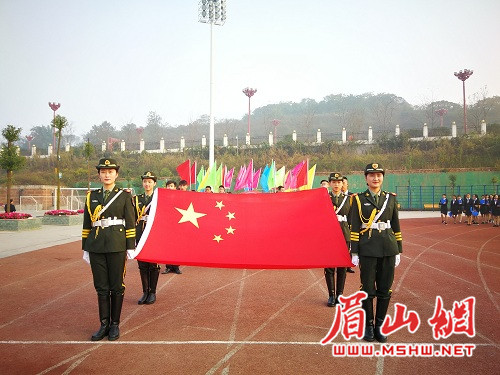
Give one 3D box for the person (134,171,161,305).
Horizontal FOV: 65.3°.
[{"bbox_3d":[-1.334,0.660,5.150,0.500,1.760,0.340,0,-2,0],"label":"person"}]

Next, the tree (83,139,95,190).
[{"bbox_3d":[-10.540,-0.719,25.500,0.750,4.900,0.750,0,-2,0],"label":"tree"}]

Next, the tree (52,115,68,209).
[{"bbox_3d":[-10.523,-1.329,21.600,0.950,5.400,0.950,0,-2,0],"label":"tree"}]

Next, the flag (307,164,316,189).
[{"bbox_3d":[1.831,-0.293,11.800,0.420,0.820,0.160,0,-2,0],"label":"flag"}]

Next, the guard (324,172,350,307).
[{"bbox_3d":[1.115,0.671,5.000,0.470,1.710,0.330,0,-2,0],"label":"guard"}]

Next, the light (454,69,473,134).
[{"bbox_3d":[33.989,-13.274,62.000,2.900,11.200,2.900,0,-2,0],"label":"light"}]

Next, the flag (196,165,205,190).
[{"bbox_3d":[-1.523,-0.308,12.000,0.270,0.800,0.140,0,-2,0],"label":"flag"}]

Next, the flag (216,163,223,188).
[{"bbox_3d":[-0.938,-0.348,11.800,0.260,0.800,0.140,0,-2,0],"label":"flag"}]

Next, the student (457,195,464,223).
[{"bbox_3d":[12.564,1.284,23.300,0.450,1.640,0.340,-1,-2,27],"label":"student"}]

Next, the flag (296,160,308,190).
[{"bbox_3d":[1.494,-0.370,11.100,0.360,0.820,0.160,0,-2,0],"label":"flag"}]

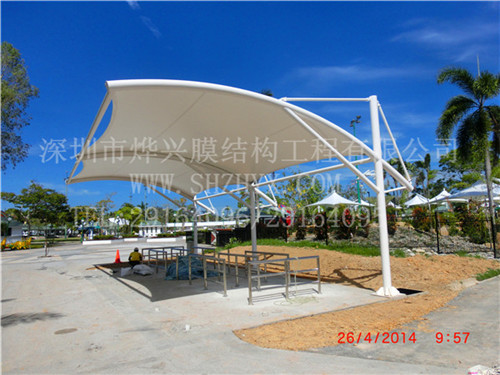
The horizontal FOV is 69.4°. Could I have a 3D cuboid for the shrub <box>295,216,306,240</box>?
[{"bbox_3d":[3.426,2.782,24.500,0.814,1.645,0.814,-2,-6,0],"label":"shrub"}]

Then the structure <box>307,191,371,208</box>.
[{"bbox_3d":[8.761,1.127,37.000,4.600,1.700,4.600,4,-9,-45],"label":"structure"}]

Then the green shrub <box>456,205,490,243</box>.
[{"bbox_3d":[12.200,2.029,19.800,1.600,2.150,1.500,-4,-8,31],"label":"green shrub"}]

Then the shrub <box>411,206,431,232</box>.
[{"bbox_3d":[10.293,1.932,21.800,1.200,1.600,1.150,-3,-8,25],"label":"shrub"}]

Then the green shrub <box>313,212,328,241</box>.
[{"bbox_3d":[4.490,2.484,23.000,1.019,1.801,1.019,-2,-6,0],"label":"green shrub"}]

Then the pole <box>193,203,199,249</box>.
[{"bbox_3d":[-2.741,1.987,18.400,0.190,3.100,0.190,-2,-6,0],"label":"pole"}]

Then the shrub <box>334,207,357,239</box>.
[{"bbox_3d":[5.818,2.132,22.000,1.340,1.969,1.340,-2,-6,0],"label":"shrub"}]

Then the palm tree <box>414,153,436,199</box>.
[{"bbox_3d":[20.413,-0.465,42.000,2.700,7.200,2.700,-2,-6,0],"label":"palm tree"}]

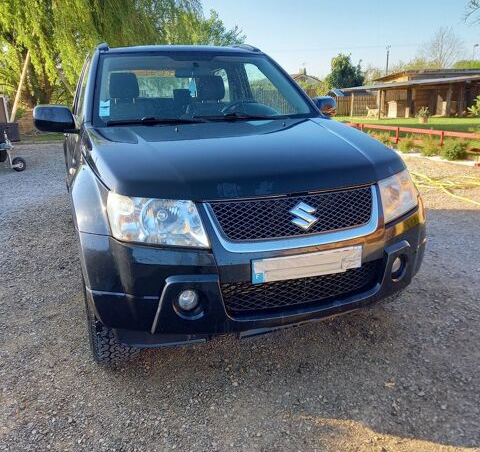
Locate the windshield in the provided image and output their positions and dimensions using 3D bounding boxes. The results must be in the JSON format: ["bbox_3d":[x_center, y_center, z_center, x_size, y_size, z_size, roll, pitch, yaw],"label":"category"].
[{"bbox_3d":[-0.270,-0.976,3.144,1.430,0.150,0.770,-7,51,-20],"label":"windshield"}]

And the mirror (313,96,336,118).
[{"bbox_3d":[0.648,-0.880,3.433,0.220,0.165,0.150,-7,16,-20],"label":"mirror"}]

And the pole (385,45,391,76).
[{"bbox_3d":[16.088,-15.809,50.992,0.500,7.800,0.280,-1,15,0],"label":"pole"}]

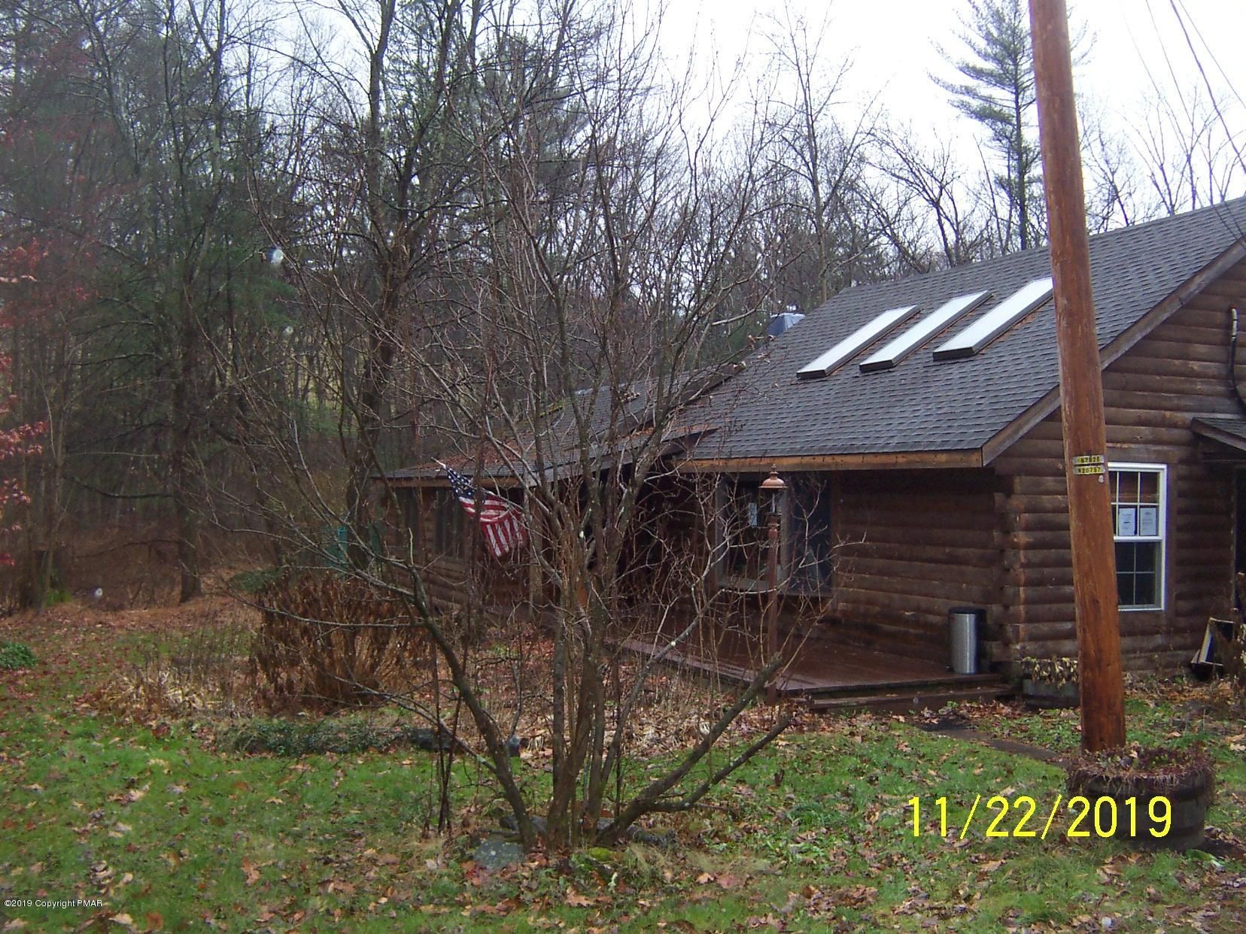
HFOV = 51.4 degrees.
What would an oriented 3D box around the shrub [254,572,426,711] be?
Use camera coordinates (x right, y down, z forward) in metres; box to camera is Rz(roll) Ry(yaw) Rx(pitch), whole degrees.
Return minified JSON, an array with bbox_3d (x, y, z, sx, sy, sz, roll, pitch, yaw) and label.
[{"bbox_3d":[-2.470,1.481,11.300,1.420,1.140,1.300,1,-1,-13],"label":"shrub"}]

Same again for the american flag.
[{"bbox_3d":[-1.673,0.540,15.800,0.970,1.140,0.270,1,-1,-26],"label":"american flag"}]

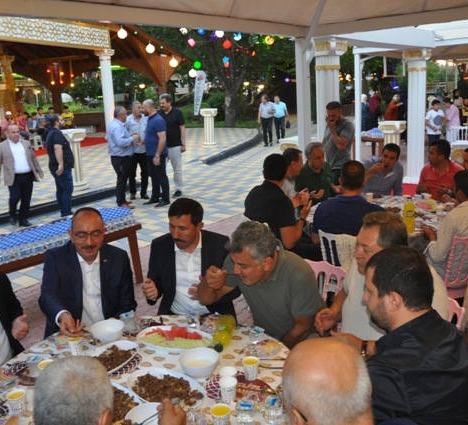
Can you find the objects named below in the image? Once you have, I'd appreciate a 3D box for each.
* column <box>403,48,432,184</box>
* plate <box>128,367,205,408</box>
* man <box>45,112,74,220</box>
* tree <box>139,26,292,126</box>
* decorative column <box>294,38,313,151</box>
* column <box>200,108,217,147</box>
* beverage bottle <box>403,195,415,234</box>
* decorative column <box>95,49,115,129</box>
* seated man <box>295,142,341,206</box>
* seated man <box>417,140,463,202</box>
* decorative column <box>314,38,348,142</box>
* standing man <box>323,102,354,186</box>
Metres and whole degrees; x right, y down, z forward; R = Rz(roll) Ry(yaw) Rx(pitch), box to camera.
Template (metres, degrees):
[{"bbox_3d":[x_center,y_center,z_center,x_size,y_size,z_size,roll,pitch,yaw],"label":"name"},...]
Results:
[{"bbox_3d":[3.376,-1.741,8.819,0.450,2.430,0.450,7,17,39],"label":"column"},{"bbox_3d":[-0.257,0.659,1.795,0.370,0.060,0.197,8,17,41],"label":"plate"},{"bbox_3d":[-2.932,-0.751,7.972,0.460,1.740,0.530,-6,14,-12],"label":"man"},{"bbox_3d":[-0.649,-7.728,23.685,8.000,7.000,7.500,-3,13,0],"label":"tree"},{"bbox_3d":[0.900,-0.927,5.976,0.130,2.365,0.130,9,18,42],"label":"decorative column"},{"bbox_3d":[-0.840,-2.792,15.800,0.440,1.170,0.440,2,14,20],"label":"column"},{"bbox_3d":[1.222,0.000,3.360,0.083,0.272,0.083,-3,13,0],"label":"beverage bottle"},{"bbox_3d":[-4.171,-3.899,15.959,0.500,2.920,0.500,2,15,23],"label":"decorative column"},{"bbox_3d":[0.842,0.001,4.462,0.540,1.277,0.750,-10,15,-23],"label":"seated man"},{"bbox_3d":[2.158,-0.148,5.187,0.560,1.280,0.720,7,17,37],"label":"seated man"},{"bbox_3d":[1.332,-1.145,6.722,0.430,2.440,0.430,7,17,39],"label":"decorative column"},{"bbox_3d":[1.266,-0.508,5.738,0.520,1.618,0.420,9,18,43],"label":"standing man"}]

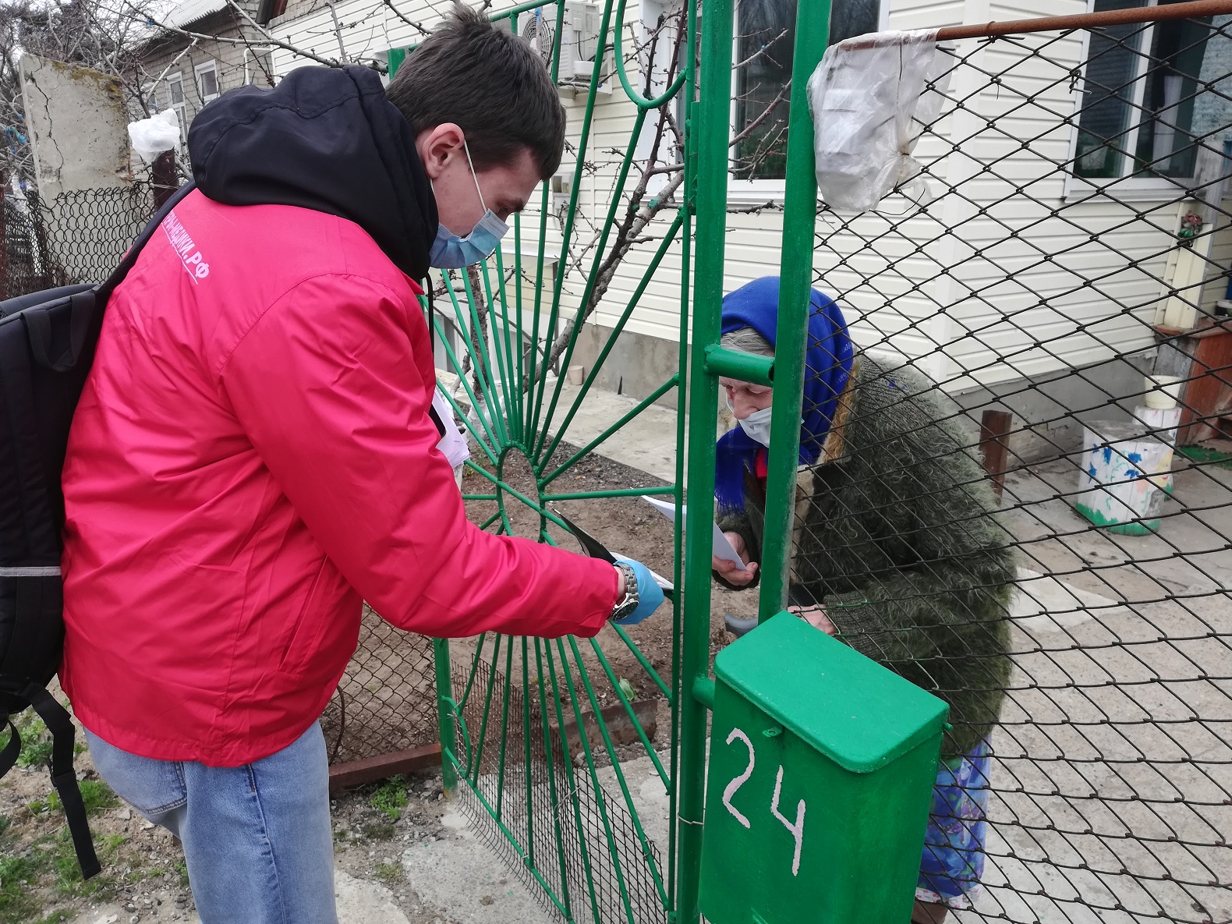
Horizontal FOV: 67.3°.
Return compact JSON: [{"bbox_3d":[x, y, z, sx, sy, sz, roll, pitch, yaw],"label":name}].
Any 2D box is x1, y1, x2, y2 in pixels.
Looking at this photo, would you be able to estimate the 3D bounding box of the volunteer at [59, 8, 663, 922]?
[{"bbox_3d":[-0.324,0.305,1.214,0.680,1.665,0.560,-7,17,-25],"label":"volunteer"}]

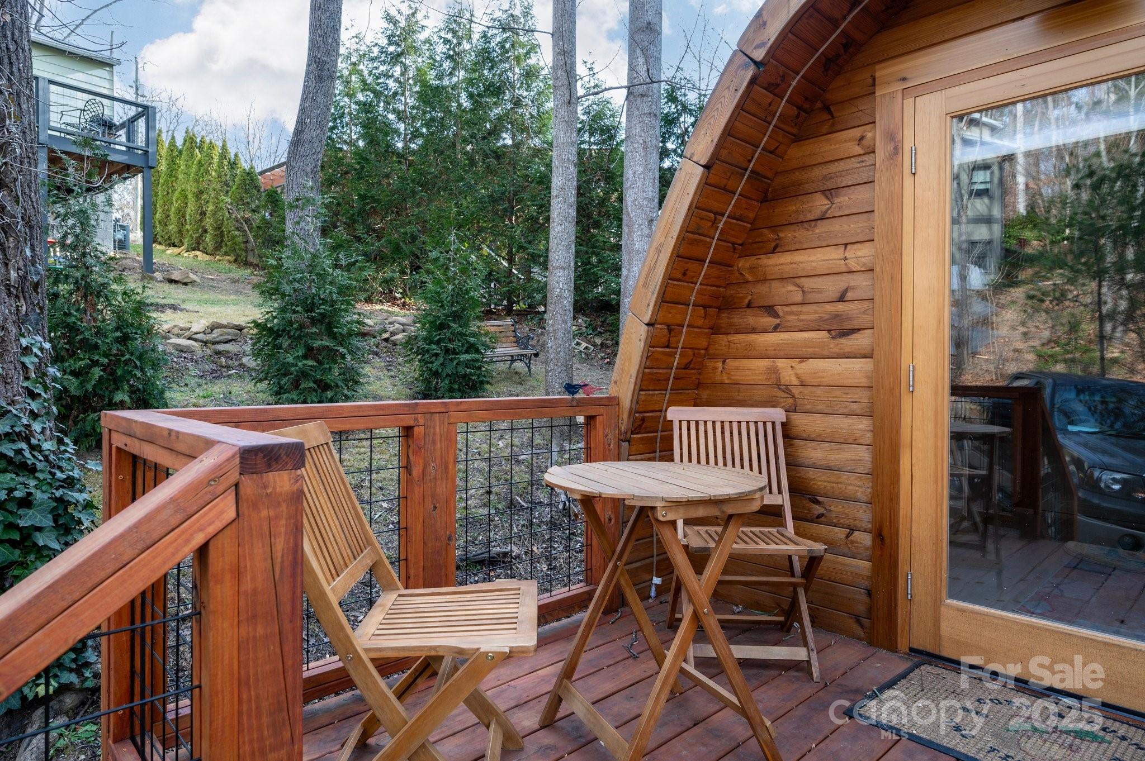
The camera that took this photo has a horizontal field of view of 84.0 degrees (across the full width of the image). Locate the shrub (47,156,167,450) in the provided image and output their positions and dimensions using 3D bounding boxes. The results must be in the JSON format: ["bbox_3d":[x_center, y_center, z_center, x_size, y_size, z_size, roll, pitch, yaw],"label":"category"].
[{"bbox_3d":[-3.786,-0.625,5.100,1.000,2.356,1.000,0,1,0],"label":"shrub"}]

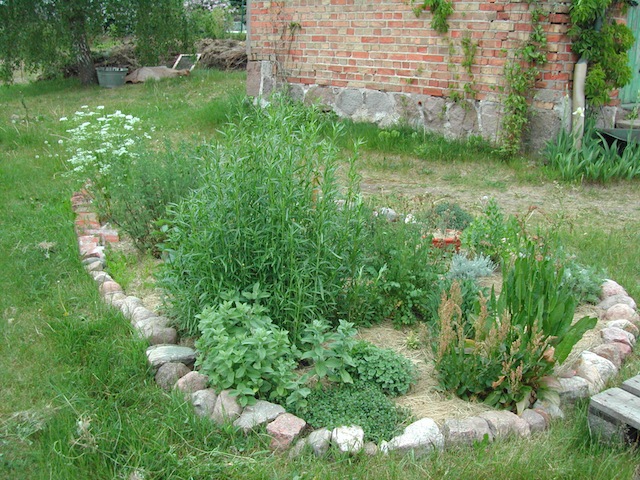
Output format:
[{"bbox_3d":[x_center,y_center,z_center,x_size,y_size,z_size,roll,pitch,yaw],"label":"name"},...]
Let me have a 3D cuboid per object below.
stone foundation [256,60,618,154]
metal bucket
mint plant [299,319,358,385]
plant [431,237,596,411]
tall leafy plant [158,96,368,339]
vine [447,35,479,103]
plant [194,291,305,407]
[{"bbox_3d":[0.816,-1.465,7.325,0.400,0.530,5.040,-13,21,-38],"label":"stone foundation"},{"bbox_3d":[-3.160,-2.467,10.700,0.480,0.310,0.480,-4,17,-16],"label":"metal bucket"},{"bbox_3d":[0.036,0.467,2.970,0.250,0.250,0.230,1,17,1],"label":"mint plant"},{"bbox_3d":[0.815,0.340,2.930,0.640,0.500,0.550,5,17,16],"label":"plant"},{"bbox_3d":[-0.299,-0.172,3.720,1.030,1.030,0.920,-1,17,-5],"label":"tall leafy plant"},{"bbox_3d":[1.256,-1.565,6.381,0.130,0.600,0.380,-13,21,-38],"label":"vine"},{"bbox_3d":[-0.291,0.440,2.900,0.450,0.380,0.420,-1,17,-6],"label":"plant"}]

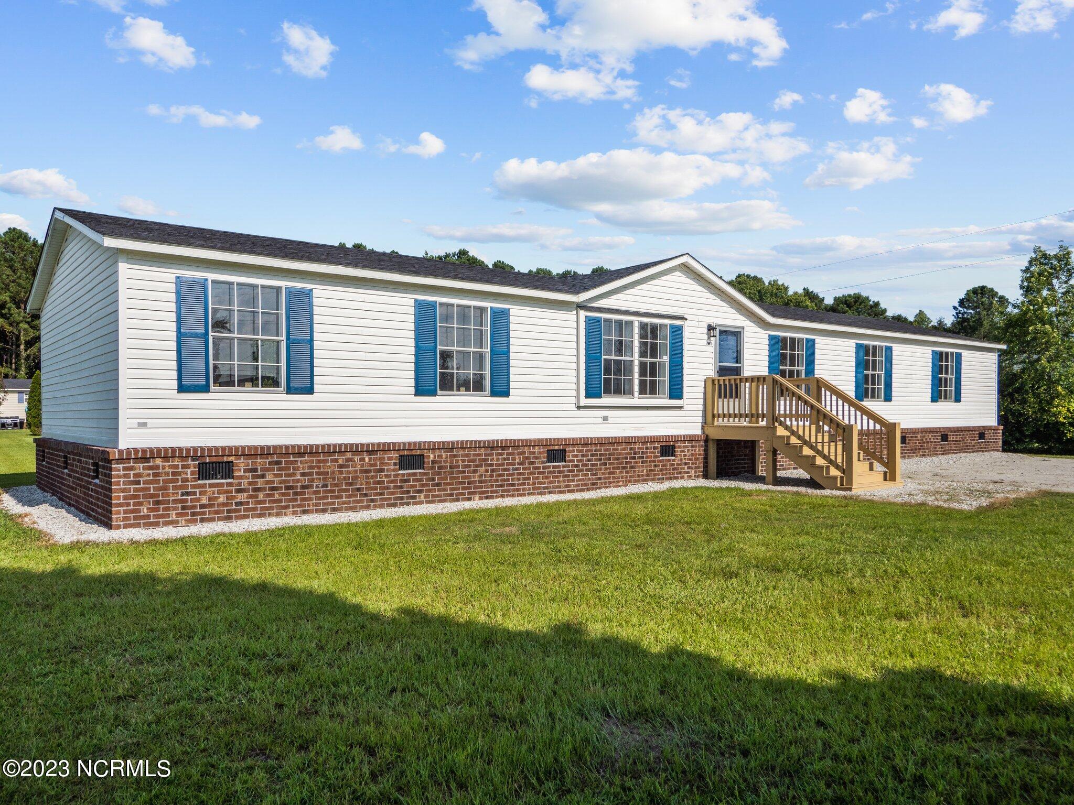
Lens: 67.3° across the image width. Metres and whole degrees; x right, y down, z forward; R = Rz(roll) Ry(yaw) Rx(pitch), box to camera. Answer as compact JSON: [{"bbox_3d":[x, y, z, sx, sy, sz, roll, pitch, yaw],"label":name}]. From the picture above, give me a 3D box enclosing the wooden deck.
[{"bbox_3d":[4.735,0.482,14.664,1.654,1.940,3.099,0,-1,-38],"label":"wooden deck"}]

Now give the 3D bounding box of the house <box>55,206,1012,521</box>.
[{"bbox_3d":[2.180,-0.619,19.075,23.479,4.358,7.400,0,-1,-38],"label":"house"}]

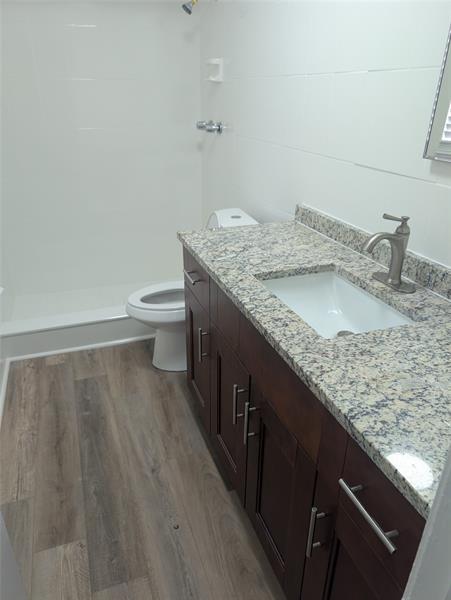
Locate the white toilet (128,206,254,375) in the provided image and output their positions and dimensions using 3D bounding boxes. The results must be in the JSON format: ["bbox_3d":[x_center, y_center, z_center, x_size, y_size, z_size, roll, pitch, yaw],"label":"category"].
[{"bbox_3d":[-0.176,-0.018,2.271,0.720,0.794,0.400,-9,28,-18],"label":"white toilet"}]

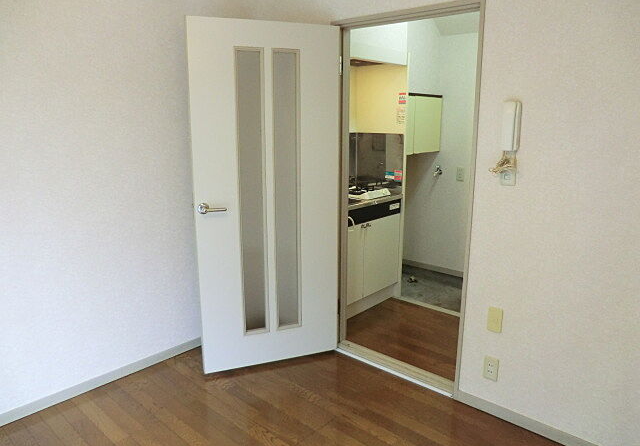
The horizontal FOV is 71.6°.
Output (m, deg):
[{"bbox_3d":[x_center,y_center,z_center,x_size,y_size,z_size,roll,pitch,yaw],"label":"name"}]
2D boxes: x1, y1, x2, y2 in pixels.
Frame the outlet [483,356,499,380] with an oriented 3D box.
[{"bbox_3d":[0.845,0.720,2.192,0.069,0.120,0.010,10,15,40],"label":"outlet"}]

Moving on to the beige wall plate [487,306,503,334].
[{"bbox_3d":[0.881,0.488,2.226,0.070,0.120,0.010,10,15,40],"label":"beige wall plate"}]

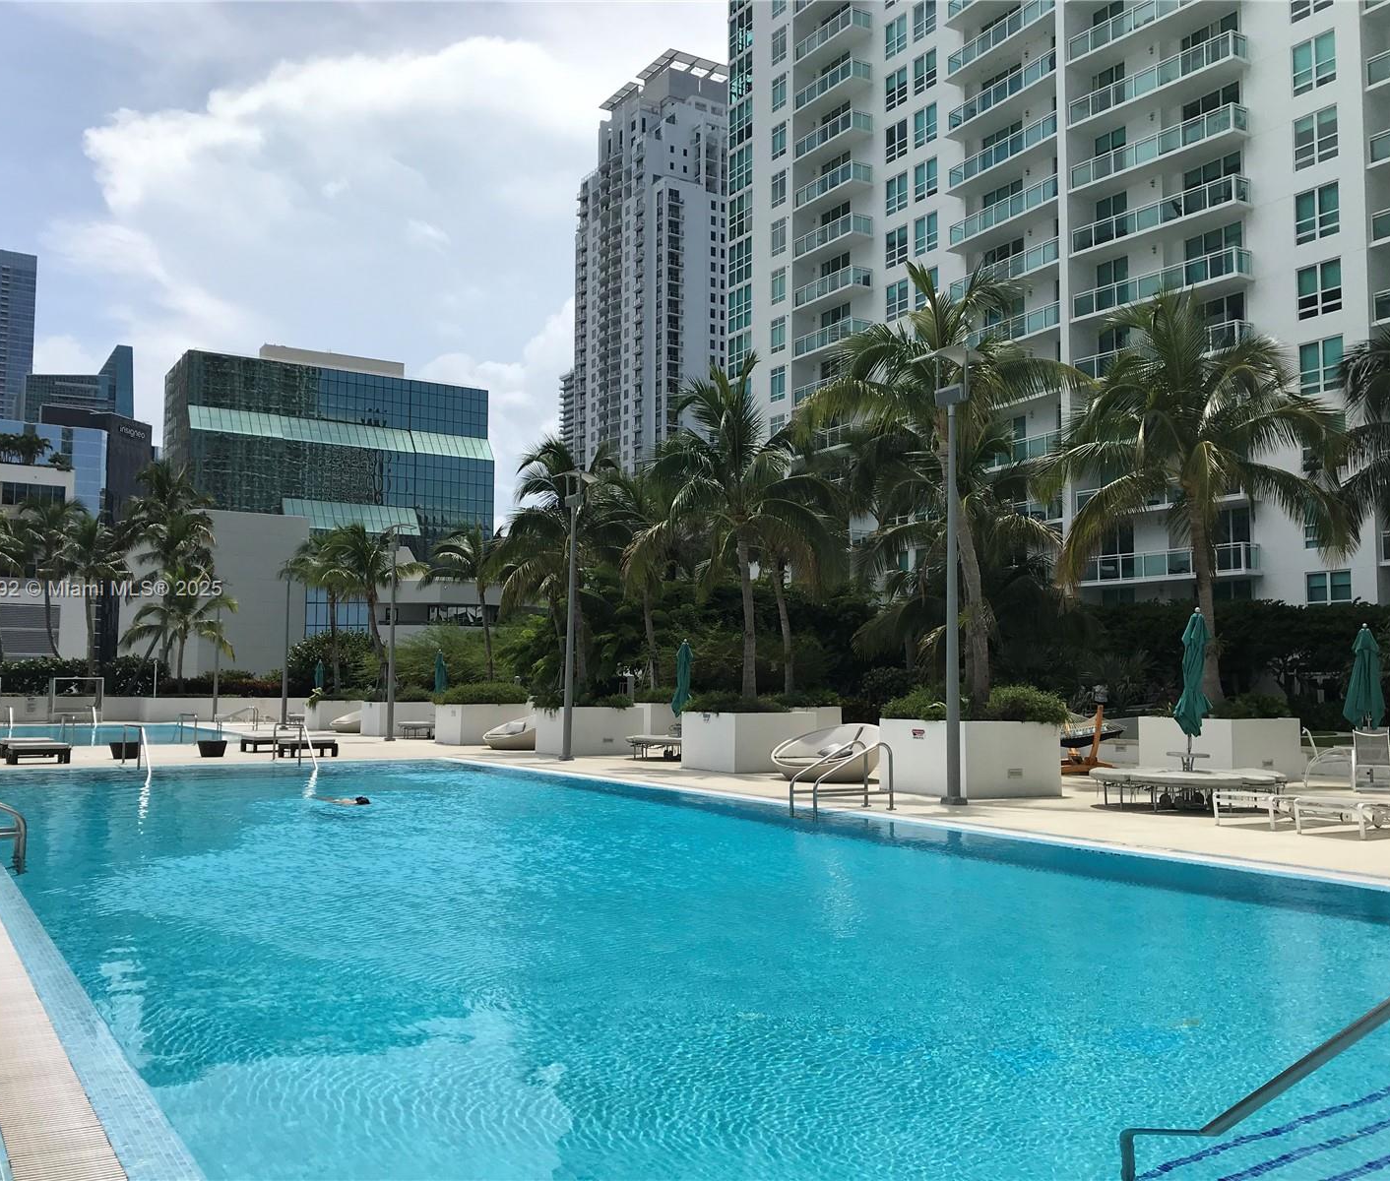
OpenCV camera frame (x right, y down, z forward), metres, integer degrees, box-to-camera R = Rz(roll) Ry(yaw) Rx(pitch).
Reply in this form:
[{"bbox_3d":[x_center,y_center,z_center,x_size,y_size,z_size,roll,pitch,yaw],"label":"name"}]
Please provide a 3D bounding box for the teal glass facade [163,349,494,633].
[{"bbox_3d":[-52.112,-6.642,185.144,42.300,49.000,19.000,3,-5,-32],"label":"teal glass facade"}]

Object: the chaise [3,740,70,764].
[{"bbox_3d":[-12.850,3.172,24.944,1.050,0.390,1.250,3,-5,-31],"label":"chaise"}]

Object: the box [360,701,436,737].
[{"bbox_3d":[-9.261,3.983,39.934,1.820,1.060,1.820,3,-5,-32],"label":"box"}]

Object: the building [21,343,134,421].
[{"bbox_3d":[-203.429,-31.306,420.000,30.000,104.000,26.000,0,-4,0],"label":"building"}]

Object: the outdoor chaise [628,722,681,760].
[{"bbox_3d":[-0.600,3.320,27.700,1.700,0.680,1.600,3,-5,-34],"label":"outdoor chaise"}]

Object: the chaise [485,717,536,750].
[{"bbox_3d":[-4.230,3.469,31.403,1.900,0.880,1.900,3,-5,-30],"label":"chaise"}]

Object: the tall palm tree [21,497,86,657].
[{"bbox_3d":[-27.922,0.218,55.197,2.800,7.910,2.800,3,-5,-31],"label":"tall palm tree"}]

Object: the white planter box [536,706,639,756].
[{"bbox_3d":[-2.426,3.207,29.178,1.820,1.060,1.820,3,-5,-32],"label":"white planter box"}]

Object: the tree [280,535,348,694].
[{"bbox_3d":[-13.780,1.039,46.284,2.700,5.642,2.700,3,-5,-31],"label":"tree"}]

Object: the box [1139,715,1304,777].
[{"bbox_3d":[8.902,2.693,21.617,1.860,1.060,1.780,3,-5,-32],"label":"box"}]

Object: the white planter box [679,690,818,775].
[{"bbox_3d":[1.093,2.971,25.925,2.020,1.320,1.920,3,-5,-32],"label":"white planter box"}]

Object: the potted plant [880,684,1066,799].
[{"bbox_3d":[4.108,2.228,19.073,1.820,1.560,1.820,3,-5,-31],"label":"potted plant"}]

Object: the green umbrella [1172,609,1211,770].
[{"bbox_3d":[6.664,1.555,17.100,0.500,2.630,0.500,0,-4,0],"label":"green umbrella"}]

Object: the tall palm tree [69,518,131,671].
[{"bbox_3d":[-24.820,0.568,52.731,2.700,7.043,2.700,3,-5,-31],"label":"tall palm tree"}]

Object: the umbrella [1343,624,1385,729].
[{"bbox_3d":[11.096,1.879,21.100,0.660,2.628,0.660,0,-4,0],"label":"umbrella"}]

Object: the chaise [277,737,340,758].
[{"bbox_3d":[-8.415,3.385,27.533,1.280,0.400,0.750,3,-5,-32],"label":"chaise"}]

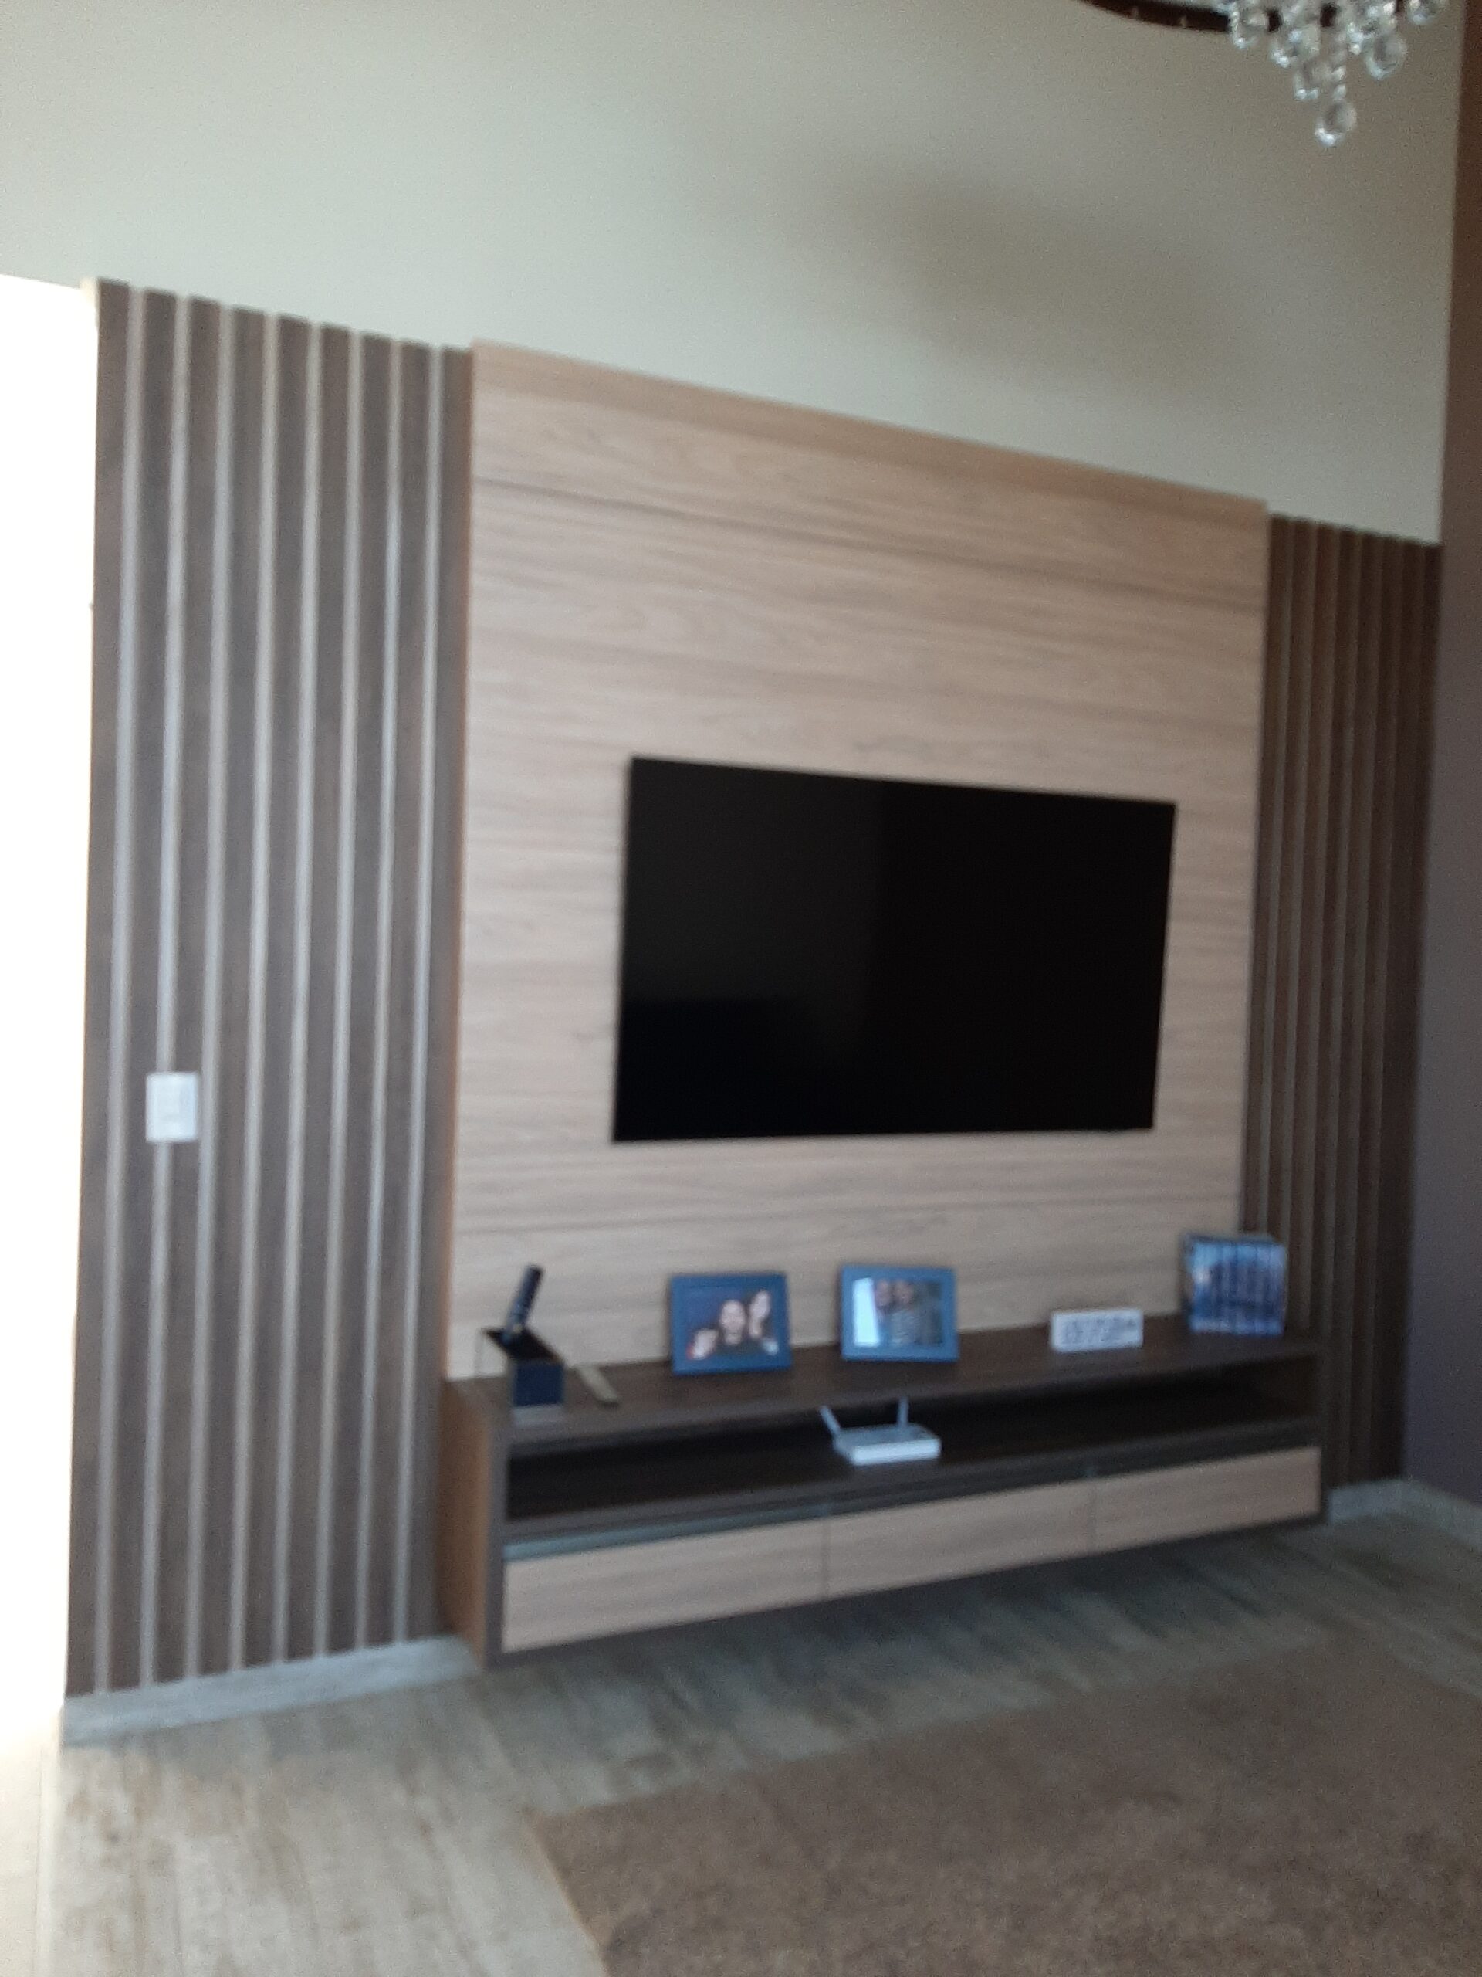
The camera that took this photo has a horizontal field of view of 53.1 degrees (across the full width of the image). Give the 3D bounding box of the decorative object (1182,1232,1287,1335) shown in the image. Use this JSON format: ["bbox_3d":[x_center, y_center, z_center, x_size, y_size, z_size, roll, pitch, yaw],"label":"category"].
[{"bbox_3d":[1.108,0.666,3.358,0.202,0.204,0.130,2,1,3],"label":"decorative object"}]

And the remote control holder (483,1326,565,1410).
[{"bbox_3d":[-0.381,0.667,2.614,0.085,0.088,0.175,1,1,-24],"label":"remote control holder"}]

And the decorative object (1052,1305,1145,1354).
[{"bbox_3d":[0.751,0.722,3.143,0.217,0.081,0.025,1,1,-20],"label":"decorative object"}]

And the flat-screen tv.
[{"bbox_3d":[0.353,-0.060,3.080,1.284,0.726,0.050,1,4,-24],"label":"flat-screen tv"}]

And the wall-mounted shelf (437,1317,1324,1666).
[{"bbox_3d":[0.363,0.950,3.011,1.870,0.393,0.332,1,1,-24],"label":"wall-mounted shelf"}]

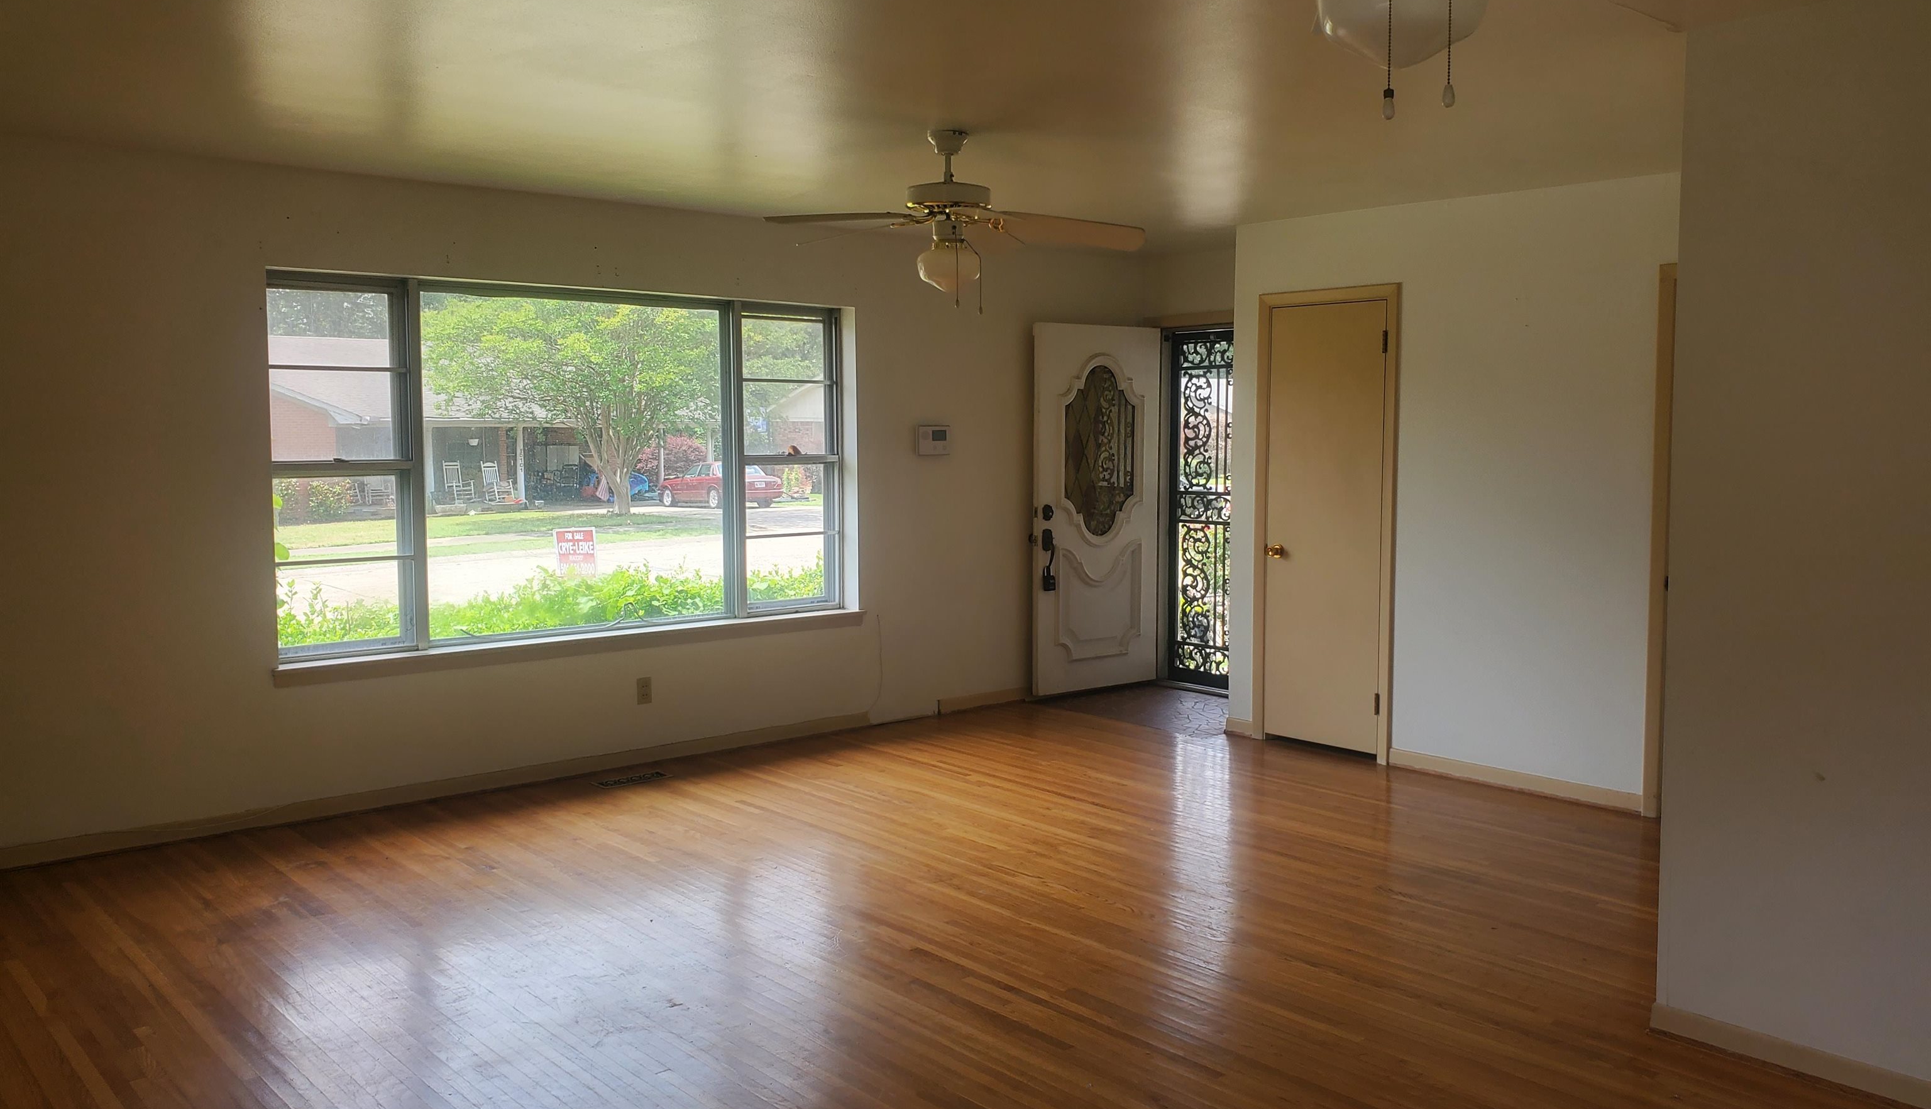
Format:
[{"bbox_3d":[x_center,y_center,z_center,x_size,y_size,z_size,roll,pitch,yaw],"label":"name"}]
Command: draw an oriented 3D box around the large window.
[{"bbox_3d":[-1.647,-0.397,6.353,2.700,1.470,0.100,-4,6,-41],"label":"large window"}]

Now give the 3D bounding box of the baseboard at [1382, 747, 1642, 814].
[{"bbox_3d":[2.238,0.923,5.976,0.020,0.080,1.110,-4,6,-41],"label":"baseboard"}]

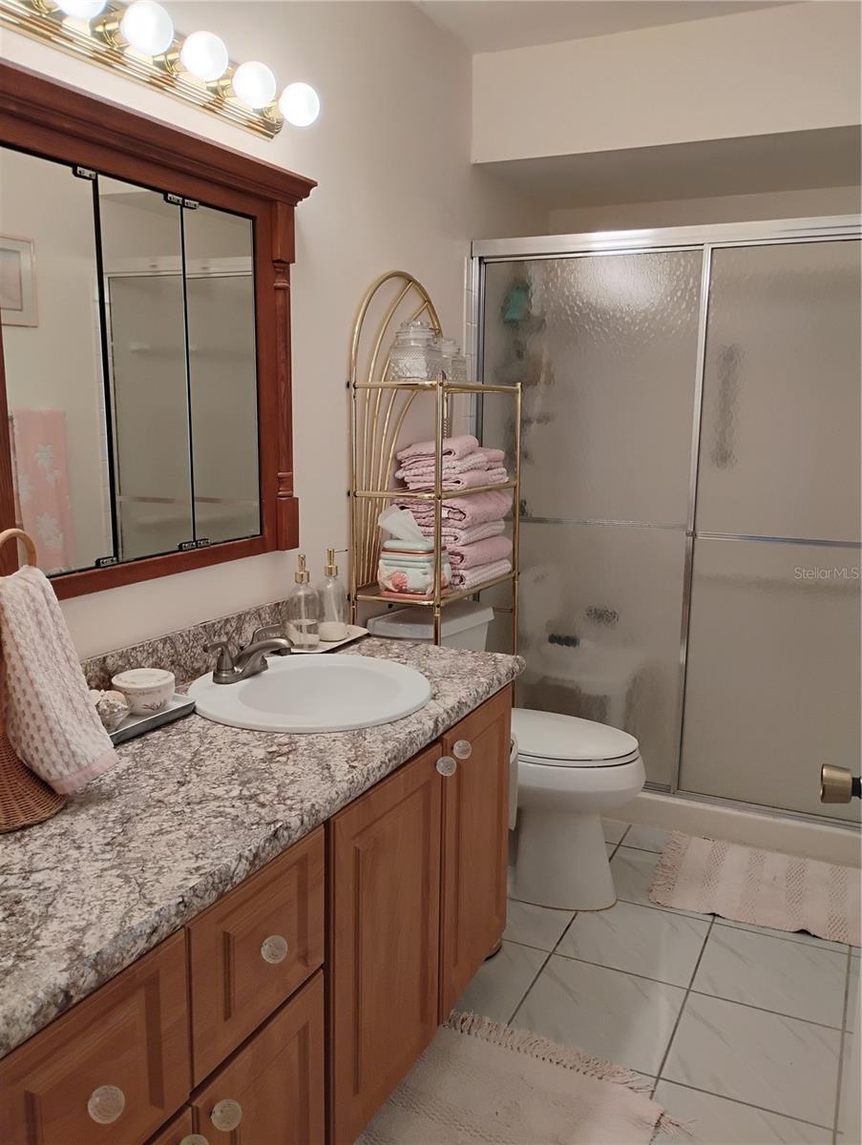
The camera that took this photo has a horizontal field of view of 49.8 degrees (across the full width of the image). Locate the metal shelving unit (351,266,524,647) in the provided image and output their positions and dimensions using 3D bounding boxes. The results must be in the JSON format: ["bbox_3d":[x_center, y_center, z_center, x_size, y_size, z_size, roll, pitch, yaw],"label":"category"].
[{"bbox_3d":[0.028,0.025,2.660,0.260,1.715,0.585,5,11,25],"label":"metal shelving unit"}]

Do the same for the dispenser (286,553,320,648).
[{"bbox_3d":[-0.296,0.064,2.149,0.074,0.214,0.076,-3,11,-19],"label":"dispenser"}]

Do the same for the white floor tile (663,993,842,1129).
[{"bbox_3d":[0.689,1.033,1.978,0.327,0.010,0.327,5,11,25],"label":"white floor tile"}]

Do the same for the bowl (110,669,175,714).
[{"bbox_3d":[-0.519,0.222,1.697,0.116,0.066,0.116,1,10,0],"label":"bowl"}]

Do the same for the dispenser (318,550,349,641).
[{"bbox_3d":[-0.235,0.053,2.206,0.078,0.217,0.074,1,10,0],"label":"dispenser"}]

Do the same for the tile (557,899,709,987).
[{"bbox_3d":[0.535,0.952,2.413,0.327,0.010,0.327,5,11,25],"label":"tile"}]

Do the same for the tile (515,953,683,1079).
[{"bbox_3d":[0.390,1.004,2.119,0.327,0.010,0.327,5,11,25],"label":"tile"}]

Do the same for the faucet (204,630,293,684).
[{"bbox_3d":[-0.345,0.171,1.896,0.158,0.092,0.215,5,11,25],"label":"faucet"}]

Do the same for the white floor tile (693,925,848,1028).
[{"bbox_3d":[0.834,0.981,2.272,0.327,0.010,0.327,5,11,25],"label":"white floor tile"}]

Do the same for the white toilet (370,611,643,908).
[{"bbox_3d":[0.246,0.511,2.655,0.736,0.765,0.410,5,11,25],"label":"white toilet"}]

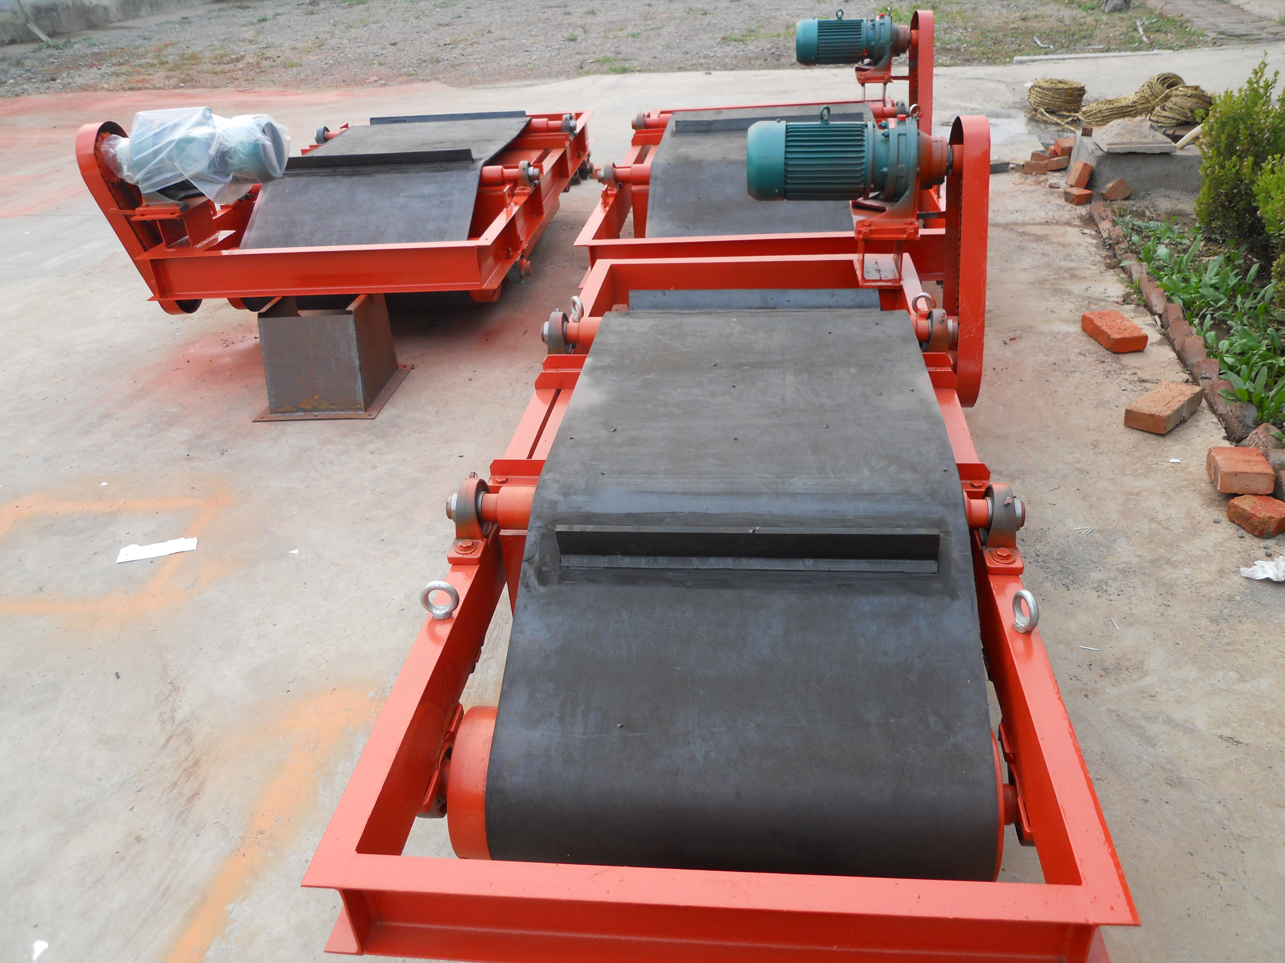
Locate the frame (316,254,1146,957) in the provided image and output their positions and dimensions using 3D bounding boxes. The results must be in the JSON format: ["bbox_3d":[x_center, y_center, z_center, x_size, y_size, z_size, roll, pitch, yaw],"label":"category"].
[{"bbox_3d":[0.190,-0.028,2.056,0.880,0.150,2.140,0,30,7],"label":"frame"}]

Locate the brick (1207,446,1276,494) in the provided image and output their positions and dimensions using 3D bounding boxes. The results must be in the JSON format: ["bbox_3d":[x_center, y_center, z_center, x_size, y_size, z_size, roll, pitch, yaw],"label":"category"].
[{"bbox_3d":[1.489,-0.033,2.600,0.117,0.056,0.150,3,31,10],"label":"brick"}]

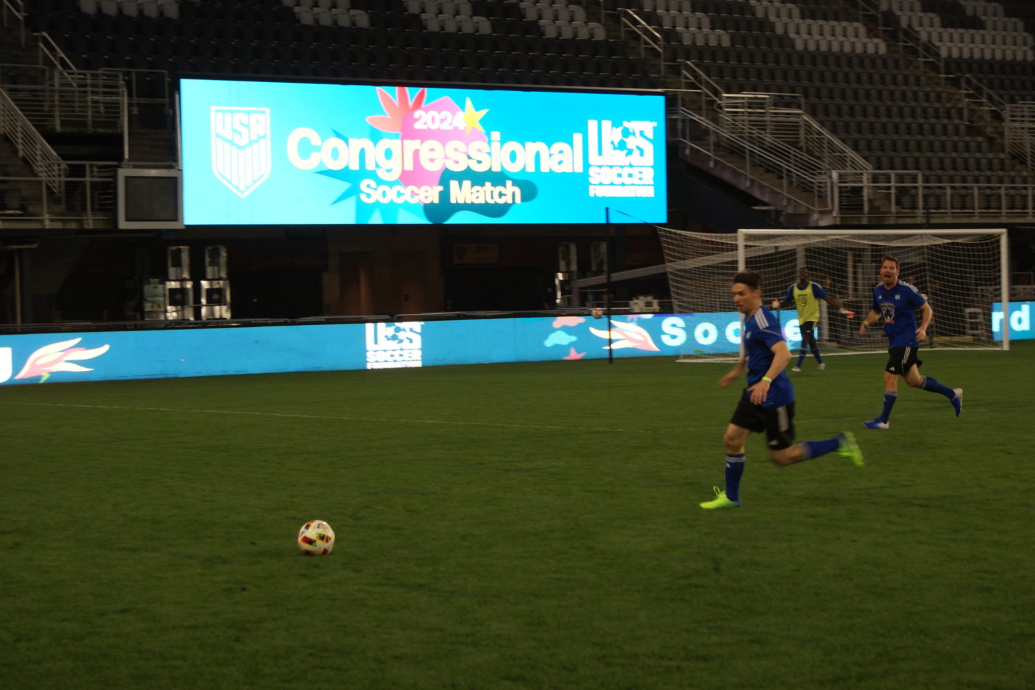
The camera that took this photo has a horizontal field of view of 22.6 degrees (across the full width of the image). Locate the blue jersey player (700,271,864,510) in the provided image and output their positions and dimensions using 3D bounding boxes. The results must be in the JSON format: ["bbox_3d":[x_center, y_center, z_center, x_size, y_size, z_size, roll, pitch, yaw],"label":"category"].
[{"bbox_3d":[1.909,0.310,18.665,1.120,1.700,0.650,-2,2,-22],"label":"blue jersey player"}]

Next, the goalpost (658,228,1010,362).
[{"bbox_3d":[6.559,-1.062,52.981,7.560,2.550,2.500,-2,2,-37],"label":"goalpost"}]

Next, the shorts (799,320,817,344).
[{"bbox_3d":[5.068,-0.268,45.110,0.350,0.440,0.290,0,2,25],"label":"shorts"}]

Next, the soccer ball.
[{"bbox_3d":[-1.226,1.176,15.782,0.220,0.220,0.220,-1,1,0],"label":"soccer ball"}]

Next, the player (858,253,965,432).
[{"bbox_3d":[4.306,-0.032,28.210,1.050,1.820,0.750,-2,2,-42],"label":"player"}]

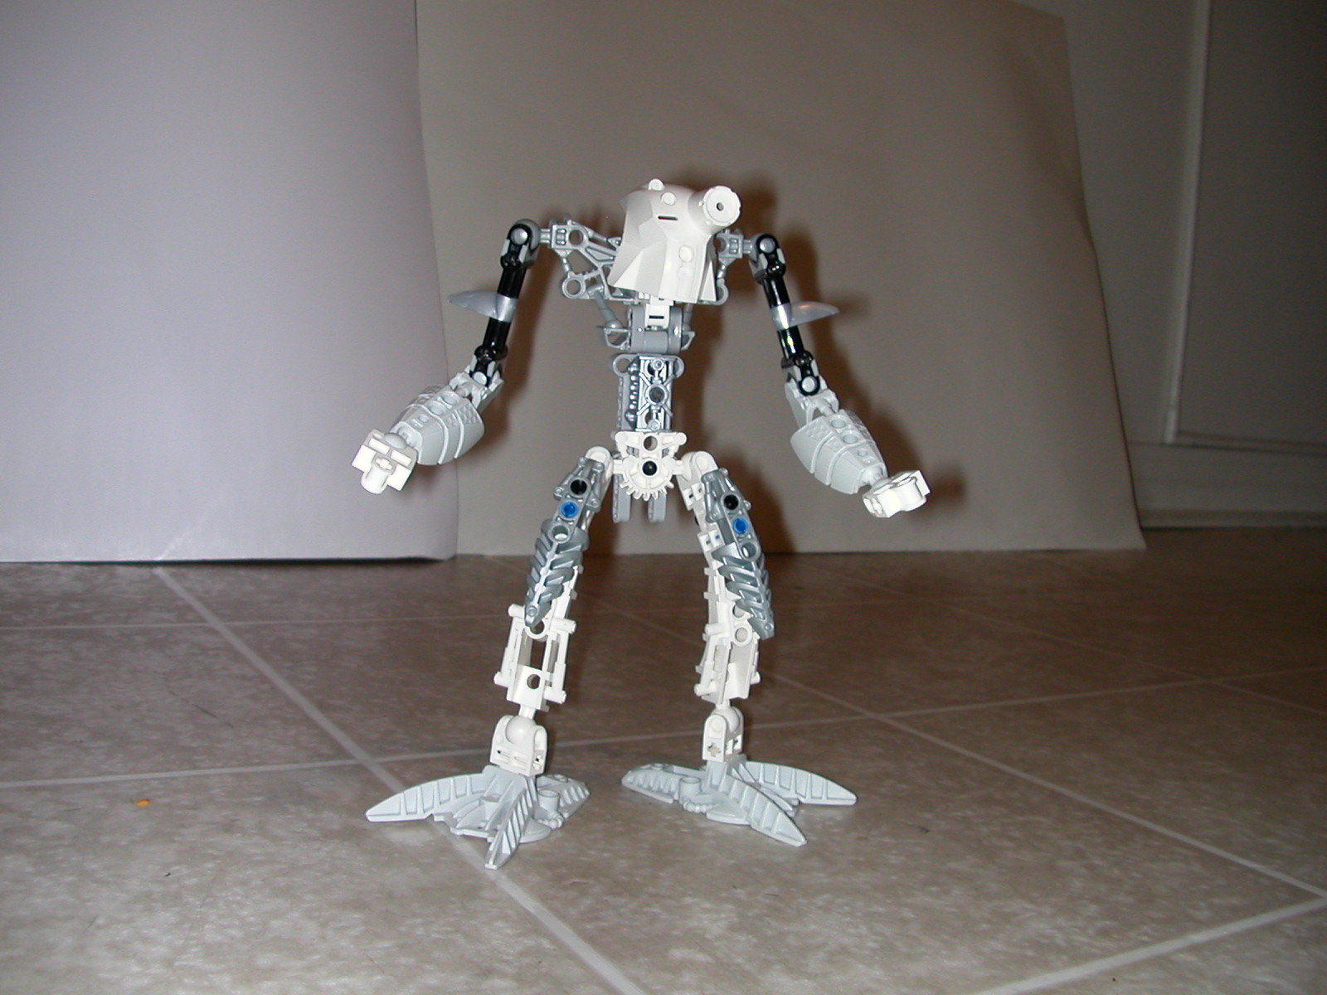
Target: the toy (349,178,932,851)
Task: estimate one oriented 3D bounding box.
[{"bbox_3d":[-0.010,0.003,0.446,0.183,0.205,0.080,2,6,-18],"label":"toy"}]

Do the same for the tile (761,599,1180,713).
[{"bbox_3d":[0.133,0.086,0.773,0.226,0.009,0.226,1,7,-31],"label":"tile"}]

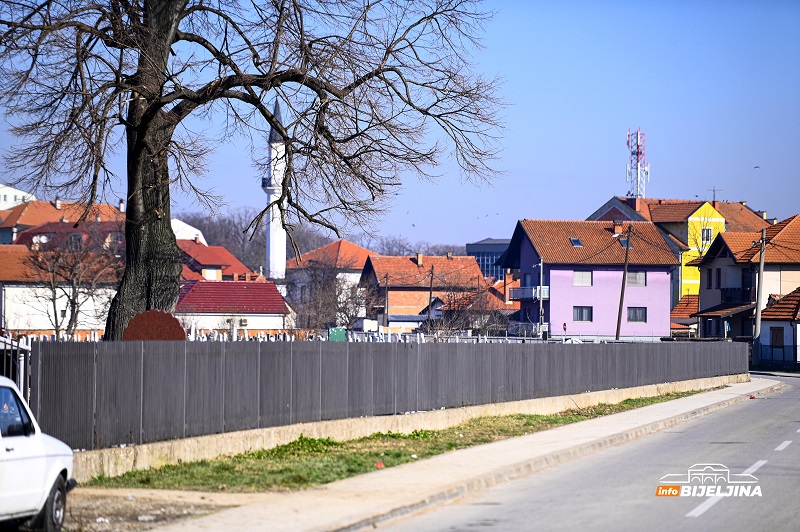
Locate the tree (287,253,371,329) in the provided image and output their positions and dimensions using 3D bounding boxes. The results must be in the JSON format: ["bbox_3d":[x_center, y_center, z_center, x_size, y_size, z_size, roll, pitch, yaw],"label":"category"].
[{"bbox_3d":[-5.397,2.777,243.004,6.640,7.740,6.000,0,-1,0],"label":"tree"}]

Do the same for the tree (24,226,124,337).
[{"bbox_3d":[-17.693,1.482,175.015,5.650,7.260,5.200,0,-1,0],"label":"tree"}]

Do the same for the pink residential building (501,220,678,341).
[{"bbox_3d":[16.093,1.770,277.147,12.000,11.200,11.200,0,-1,-17],"label":"pink residential building"}]

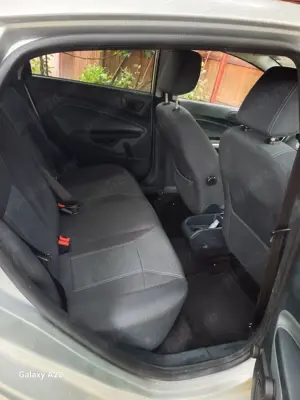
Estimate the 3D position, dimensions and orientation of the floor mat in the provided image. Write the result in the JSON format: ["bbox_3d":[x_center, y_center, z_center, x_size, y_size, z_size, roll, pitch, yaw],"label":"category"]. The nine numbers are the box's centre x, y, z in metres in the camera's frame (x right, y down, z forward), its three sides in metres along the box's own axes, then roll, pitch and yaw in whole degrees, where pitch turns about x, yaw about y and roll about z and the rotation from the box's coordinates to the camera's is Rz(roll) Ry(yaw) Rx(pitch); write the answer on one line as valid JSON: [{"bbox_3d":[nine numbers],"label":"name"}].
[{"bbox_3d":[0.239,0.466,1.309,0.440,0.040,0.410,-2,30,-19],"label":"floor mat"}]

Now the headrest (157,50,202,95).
[{"bbox_3d":[0.149,-0.654,1.480,0.135,0.210,0.265,-9,32,-14],"label":"headrest"}]

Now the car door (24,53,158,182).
[{"bbox_3d":[-0.371,-0.502,1.790,0.870,0.930,0.180,-2,30,-19],"label":"car door"}]

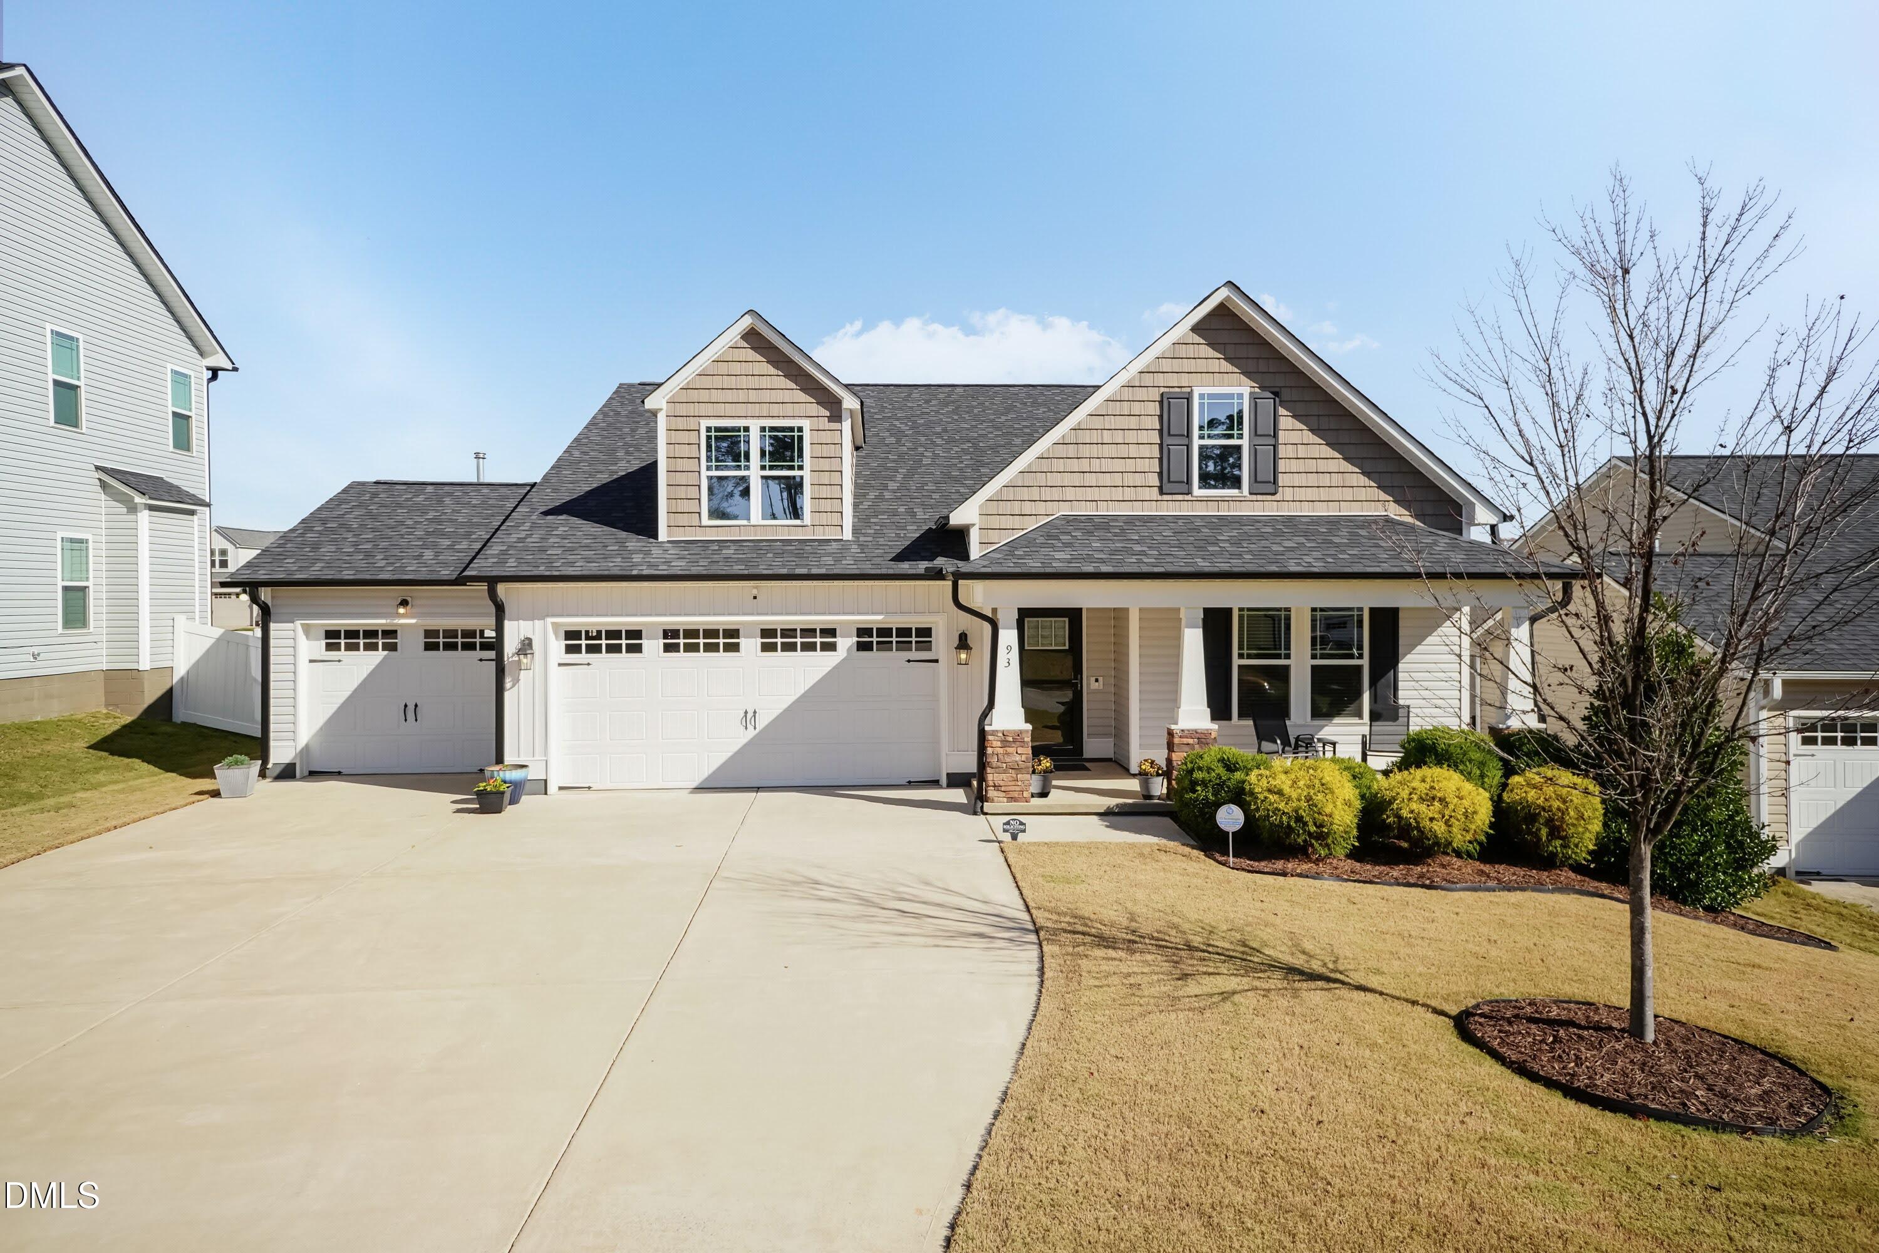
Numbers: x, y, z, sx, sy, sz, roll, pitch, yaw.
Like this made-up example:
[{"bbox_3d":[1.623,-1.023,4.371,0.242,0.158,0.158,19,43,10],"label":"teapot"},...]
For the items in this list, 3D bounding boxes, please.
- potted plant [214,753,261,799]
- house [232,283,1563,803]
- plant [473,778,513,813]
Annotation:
[{"bbox_3d":[-8.780,1.860,15.700,0.440,0.490,0.430,0,0,-8],"label":"potted plant"},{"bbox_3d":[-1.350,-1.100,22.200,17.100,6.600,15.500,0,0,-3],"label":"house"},{"bbox_3d":[-5.160,1.945,14.500,0.360,0.390,0.350,0,0,-3],"label":"plant"}]

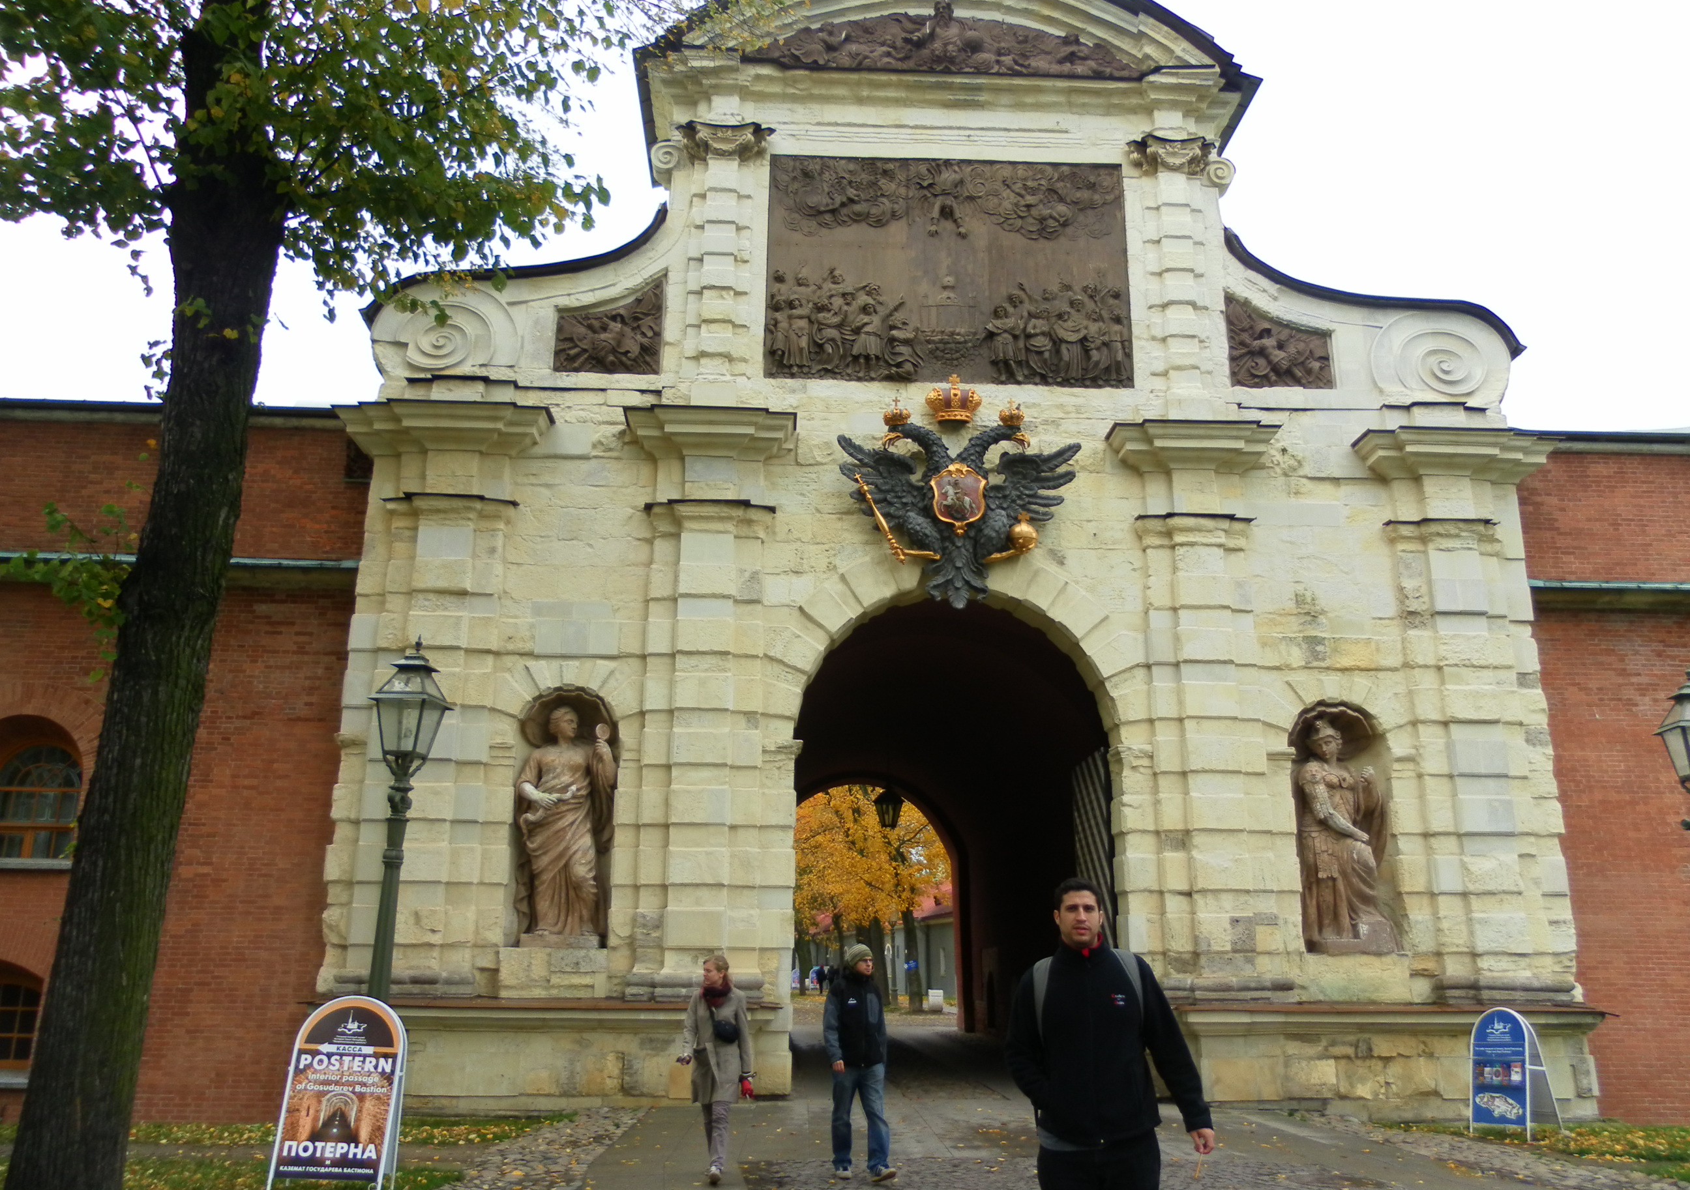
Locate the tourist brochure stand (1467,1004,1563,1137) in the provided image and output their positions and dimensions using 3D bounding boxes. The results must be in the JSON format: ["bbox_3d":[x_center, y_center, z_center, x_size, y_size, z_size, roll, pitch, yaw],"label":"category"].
[{"bbox_3d":[6.770,4.871,13.985,0.600,1.250,0.650,11,-18,-34],"label":"tourist brochure stand"}]

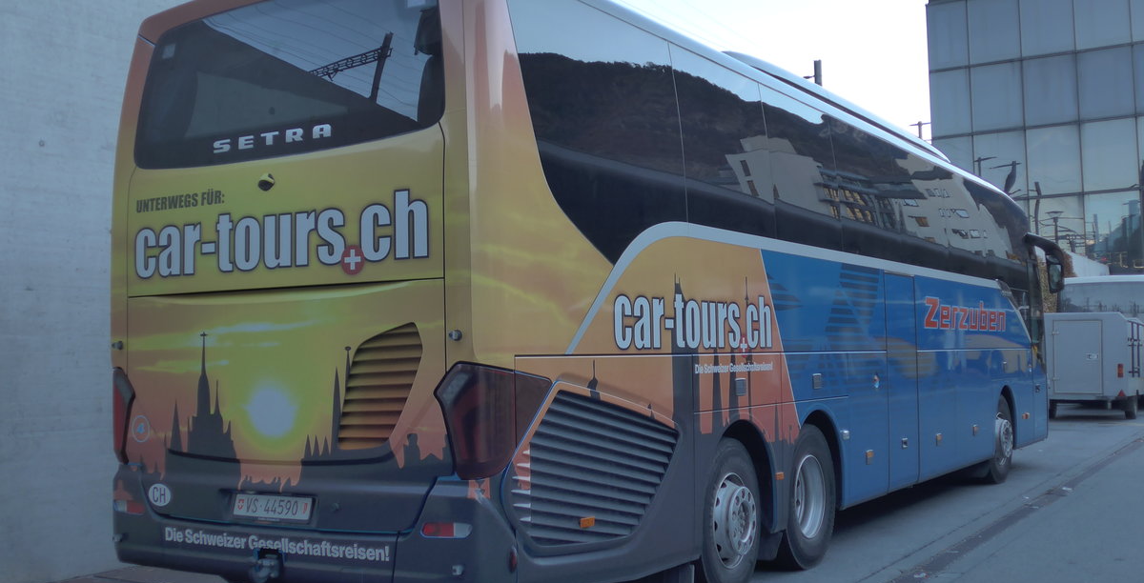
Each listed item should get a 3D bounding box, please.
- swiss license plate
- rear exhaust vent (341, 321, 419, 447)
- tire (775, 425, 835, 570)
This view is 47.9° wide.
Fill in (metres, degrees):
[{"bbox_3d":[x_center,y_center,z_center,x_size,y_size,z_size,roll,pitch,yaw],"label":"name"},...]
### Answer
[{"bbox_3d":[-1.458,1.057,6.284,0.505,0.115,0.020,-3,-4,30],"label":"swiss license plate"},{"bbox_3d":[-0.881,0.441,5.931,0.500,0.580,0.060,-3,-3,24],"label":"rear exhaust vent"},{"bbox_3d":[1.585,1.463,9.251,0.300,1.030,1.030,-3,-4,30],"label":"tire"}]

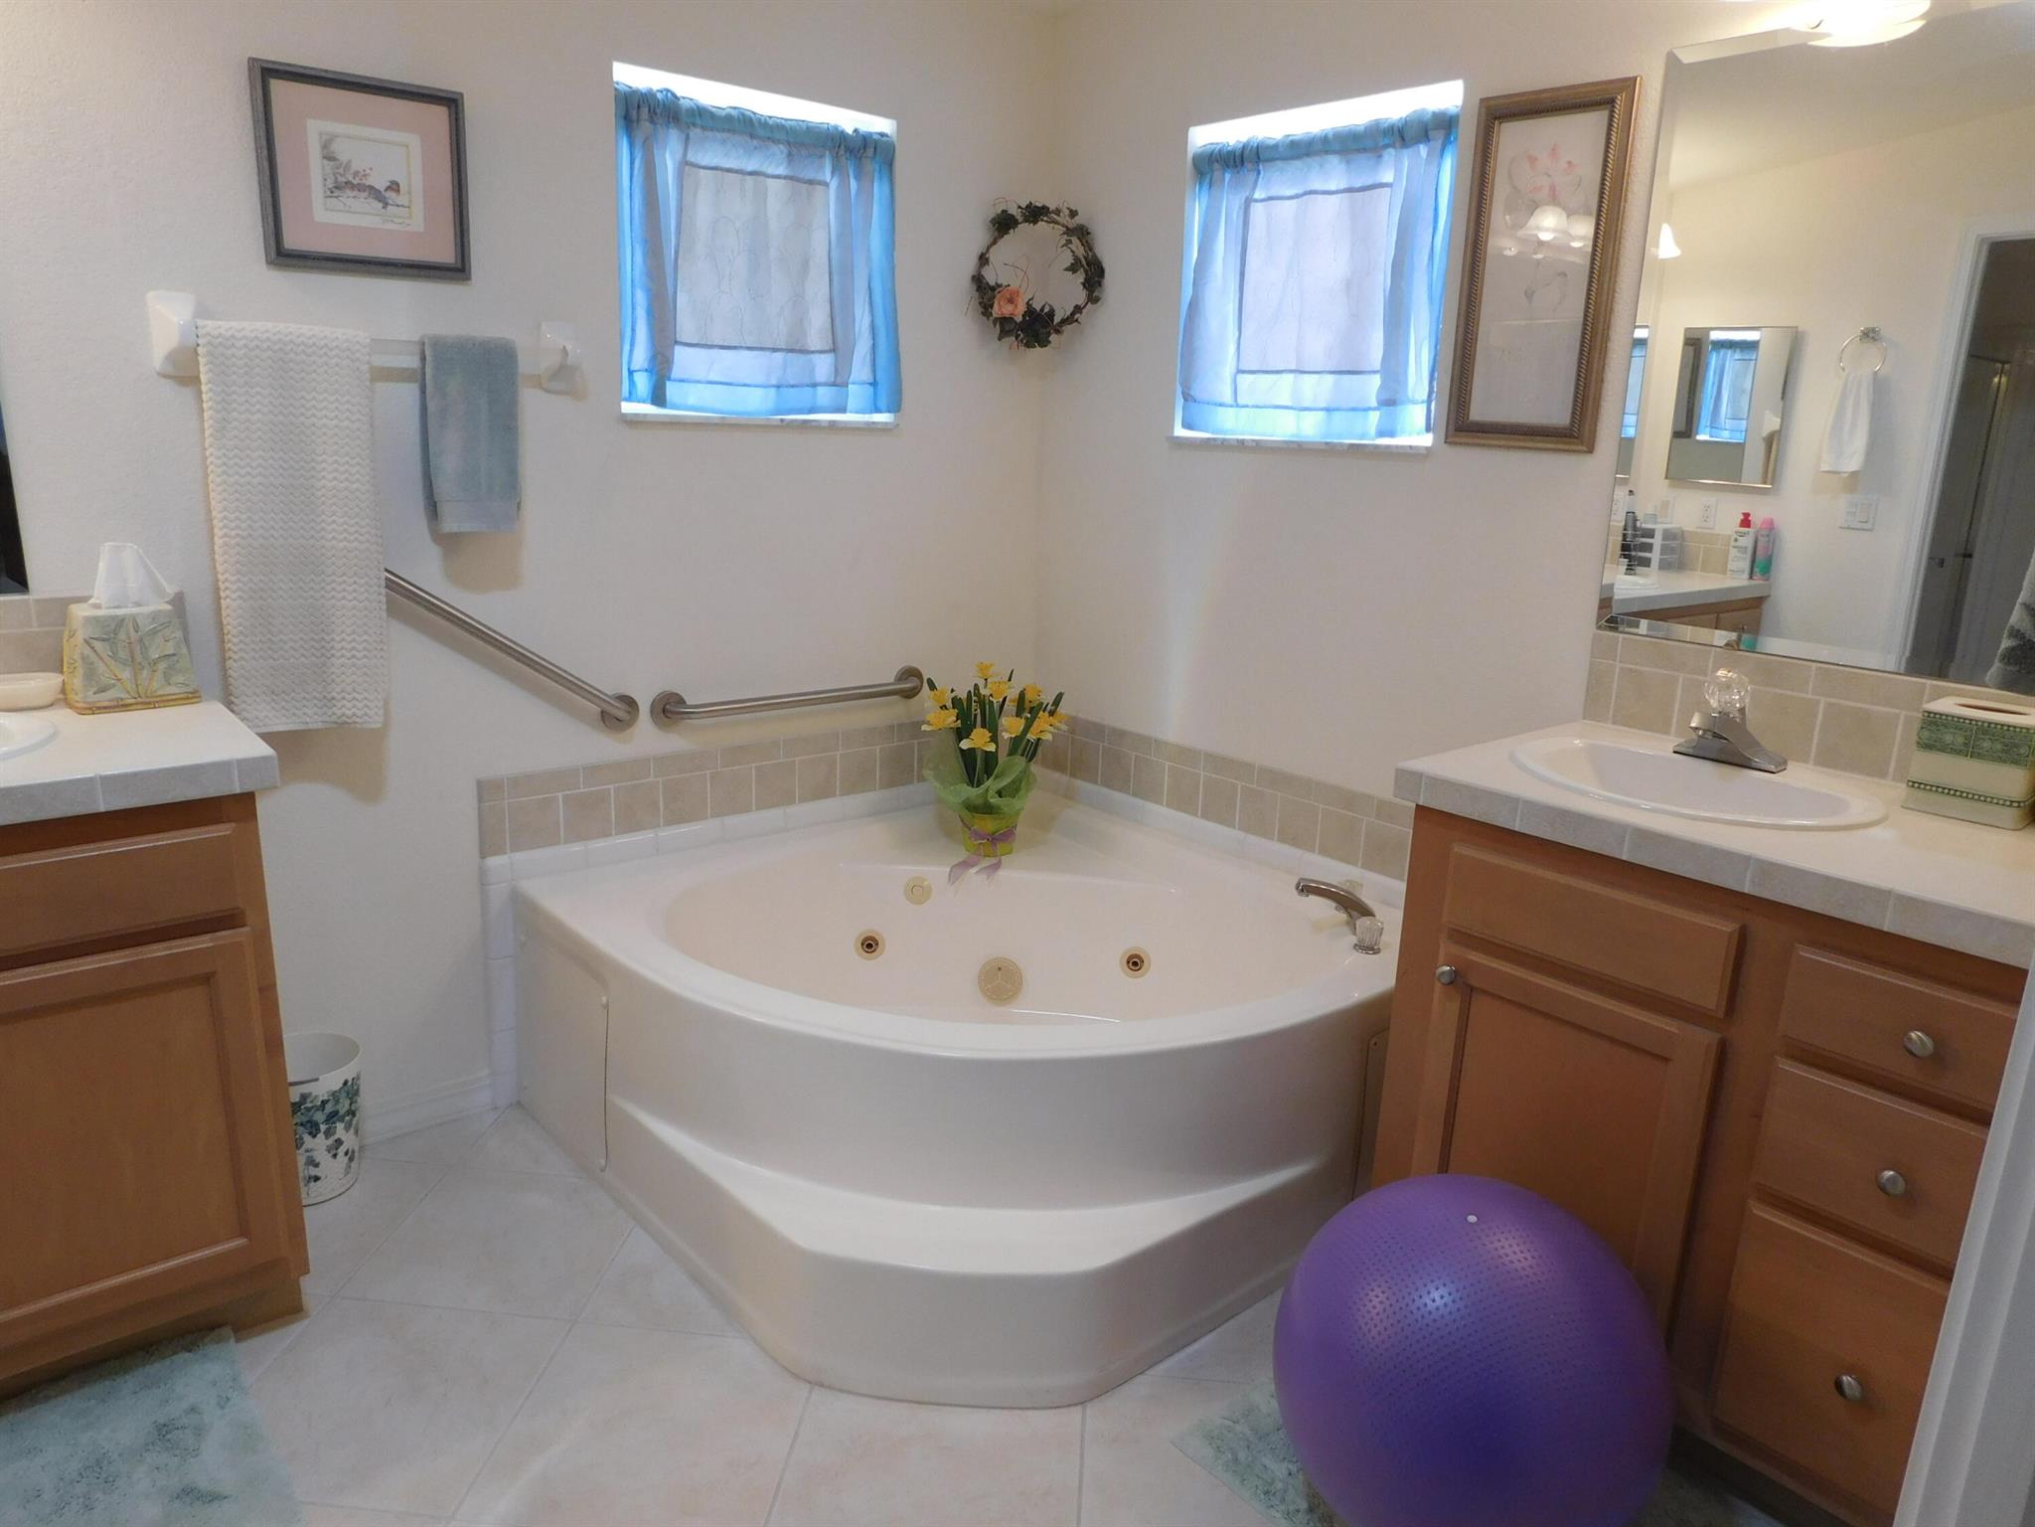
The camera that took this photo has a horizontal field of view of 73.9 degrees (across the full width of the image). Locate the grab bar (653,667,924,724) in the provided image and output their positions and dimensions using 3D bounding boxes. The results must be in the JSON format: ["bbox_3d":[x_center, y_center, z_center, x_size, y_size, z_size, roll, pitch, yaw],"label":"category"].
[{"bbox_3d":[-0.469,-0.148,2.980,0.692,0.080,0.078,-10,19,-39],"label":"grab bar"}]

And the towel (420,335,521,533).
[{"bbox_3d":[-0.963,-0.584,2.395,0.153,0.336,0.055,-10,18,-39],"label":"towel"}]

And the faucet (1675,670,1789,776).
[{"bbox_3d":[1.071,-0.068,2.051,0.160,0.150,0.158,-10,19,-39],"label":"faucet"}]

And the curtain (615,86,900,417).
[{"bbox_3d":[-0.509,-1.025,2.785,0.637,0.577,0.060,-10,18,-39],"label":"curtain"}]

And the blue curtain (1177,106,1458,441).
[{"bbox_3d":[0.573,-0.952,2.700,0.060,0.577,0.632,-10,18,-39],"label":"blue curtain"}]

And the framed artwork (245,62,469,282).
[{"bbox_3d":[-1.079,-0.970,2.239,0.326,0.304,0.025,-10,19,-39],"label":"framed artwork"}]

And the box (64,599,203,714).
[{"bbox_3d":[-1.383,-0.168,2.109,0.158,0.149,0.148,-10,19,-39],"label":"box"}]

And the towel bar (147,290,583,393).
[{"bbox_3d":[-1.065,-0.706,2.293,0.690,0.123,0.080,-10,19,-39],"label":"towel bar"}]

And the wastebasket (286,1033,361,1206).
[{"bbox_3d":[-1.276,0.644,2.412,0.211,0.253,0.211,-10,18,-39],"label":"wastebasket"}]

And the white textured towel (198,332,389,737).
[{"bbox_3d":[-1.192,-0.382,2.252,0.246,0.663,0.060,-10,18,-39],"label":"white textured towel"}]

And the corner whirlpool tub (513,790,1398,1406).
[{"bbox_3d":[-0.058,0.512,2.651,1.365,0.487,1.375,-10,18,-39],"label":"corner whirlpool tub"}]

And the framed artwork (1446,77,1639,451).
[{"bbox_3d":[0.883,-0.830,2.296,0.027,0.580,0.284,-10,19,-39],"label":"framed artwork"}]

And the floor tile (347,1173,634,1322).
[{"bbox_3d":[-0.877,0.821,2.323,0.397,0.010,0.397,3,14,4],"label":"floor tile"}]

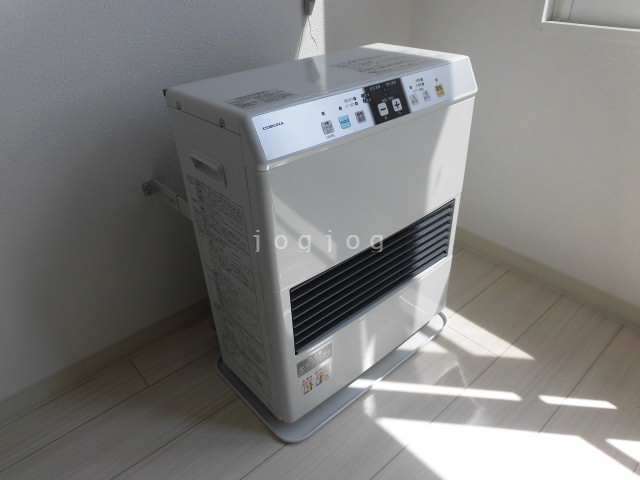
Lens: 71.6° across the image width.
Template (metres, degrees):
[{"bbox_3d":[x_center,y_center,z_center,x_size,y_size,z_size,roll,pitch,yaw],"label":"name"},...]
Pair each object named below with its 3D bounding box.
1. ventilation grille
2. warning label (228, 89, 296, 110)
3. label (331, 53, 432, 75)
[{"bbox_3d":[0.106,0.049,0.789,0.405,0.136,0.030,-27,40,-33],"label":"ventilation grille"},{"bbox_3d":[-0.079,-0.192,0.601,0.086,0.002,0.043,-26,39,-32],"label":"warning label"},{"bbox_3d":[0.110,-0.306,0.769,0.149,0.002,0.101,-26,39,-32],"label":"label"}]

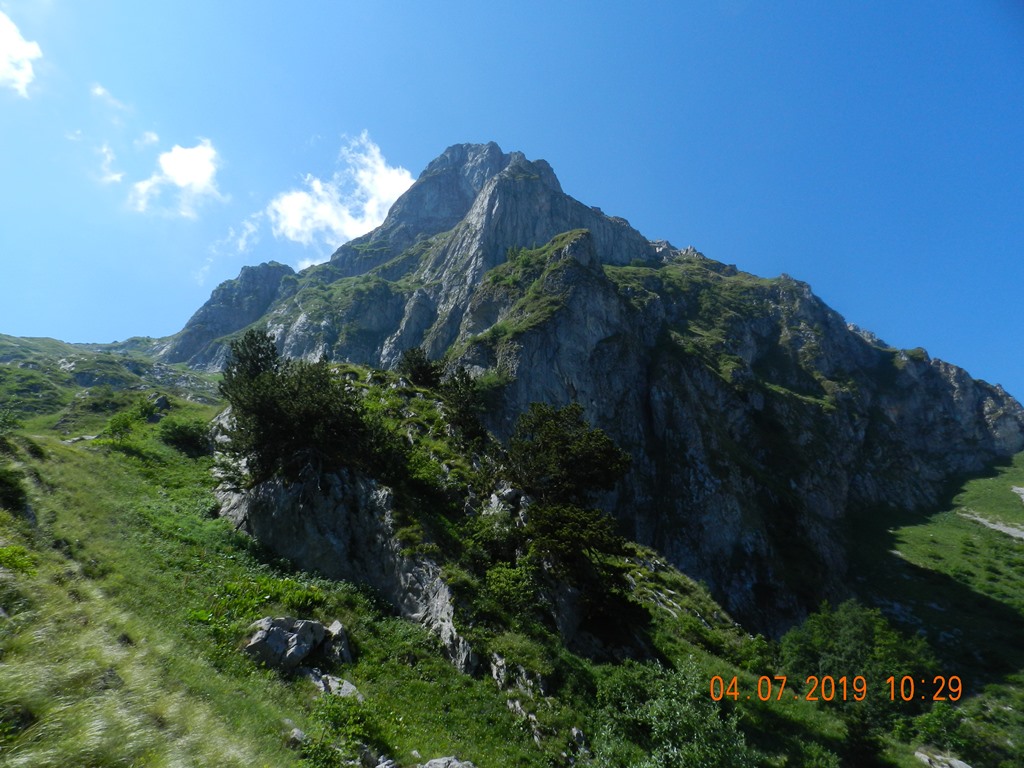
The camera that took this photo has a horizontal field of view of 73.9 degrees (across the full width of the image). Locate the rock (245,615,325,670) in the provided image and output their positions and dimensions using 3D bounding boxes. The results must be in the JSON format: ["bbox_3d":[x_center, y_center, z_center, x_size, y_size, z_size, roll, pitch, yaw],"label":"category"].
[{"bbox_3d":[-4.614,5.263,13.800,1.600,0.900,1.200,1,-5,-6],"label":"rock"}]

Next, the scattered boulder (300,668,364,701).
[{"bbox_3d":[-3.430,5.761,13.000,1.200,0.450,0.850,1,-5,-6],"label":"scattered boulder"}]

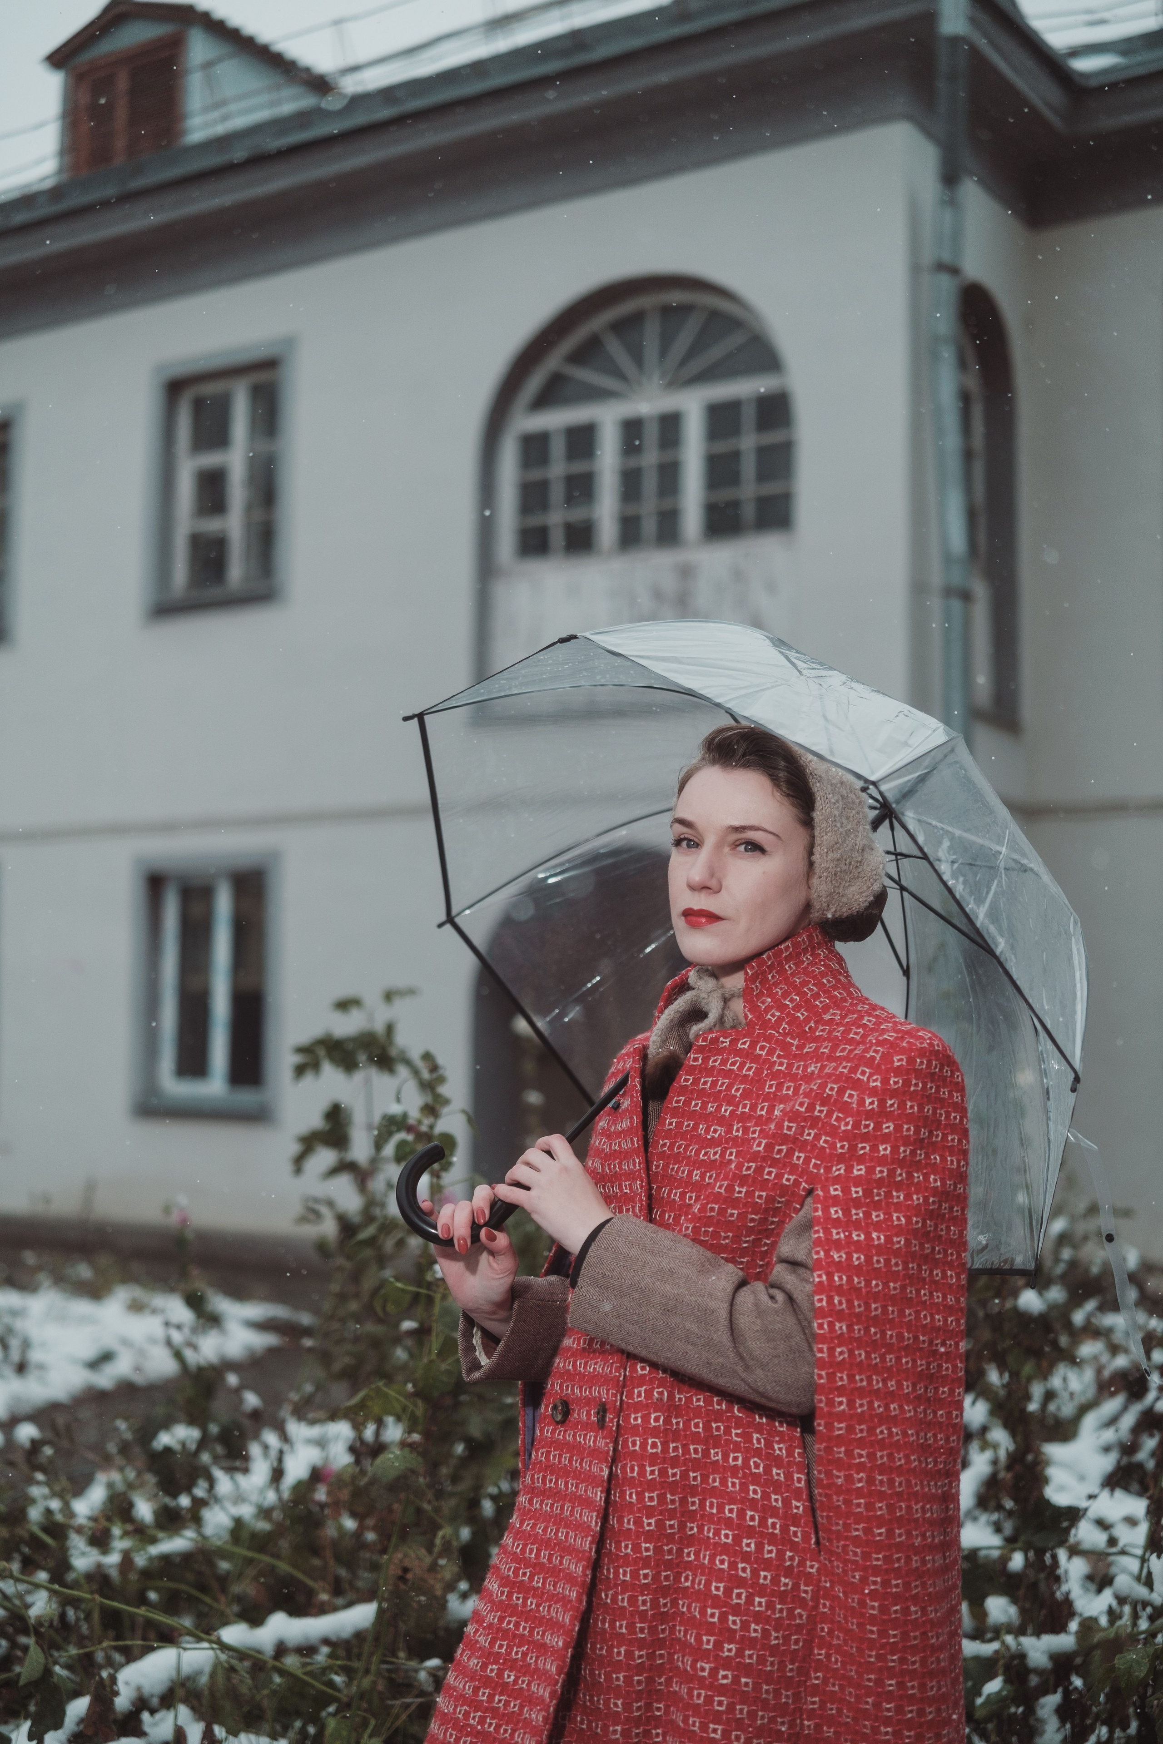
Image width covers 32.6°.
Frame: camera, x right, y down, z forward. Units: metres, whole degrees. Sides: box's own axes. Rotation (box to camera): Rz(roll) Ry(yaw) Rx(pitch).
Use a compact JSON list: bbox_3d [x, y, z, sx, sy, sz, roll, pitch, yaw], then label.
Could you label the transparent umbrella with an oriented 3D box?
[{"bbox_3d":[0.133,0.121,2.000,0.810,0.830,0.830,-43,0,-30],"label":"transparent umbrella"}]

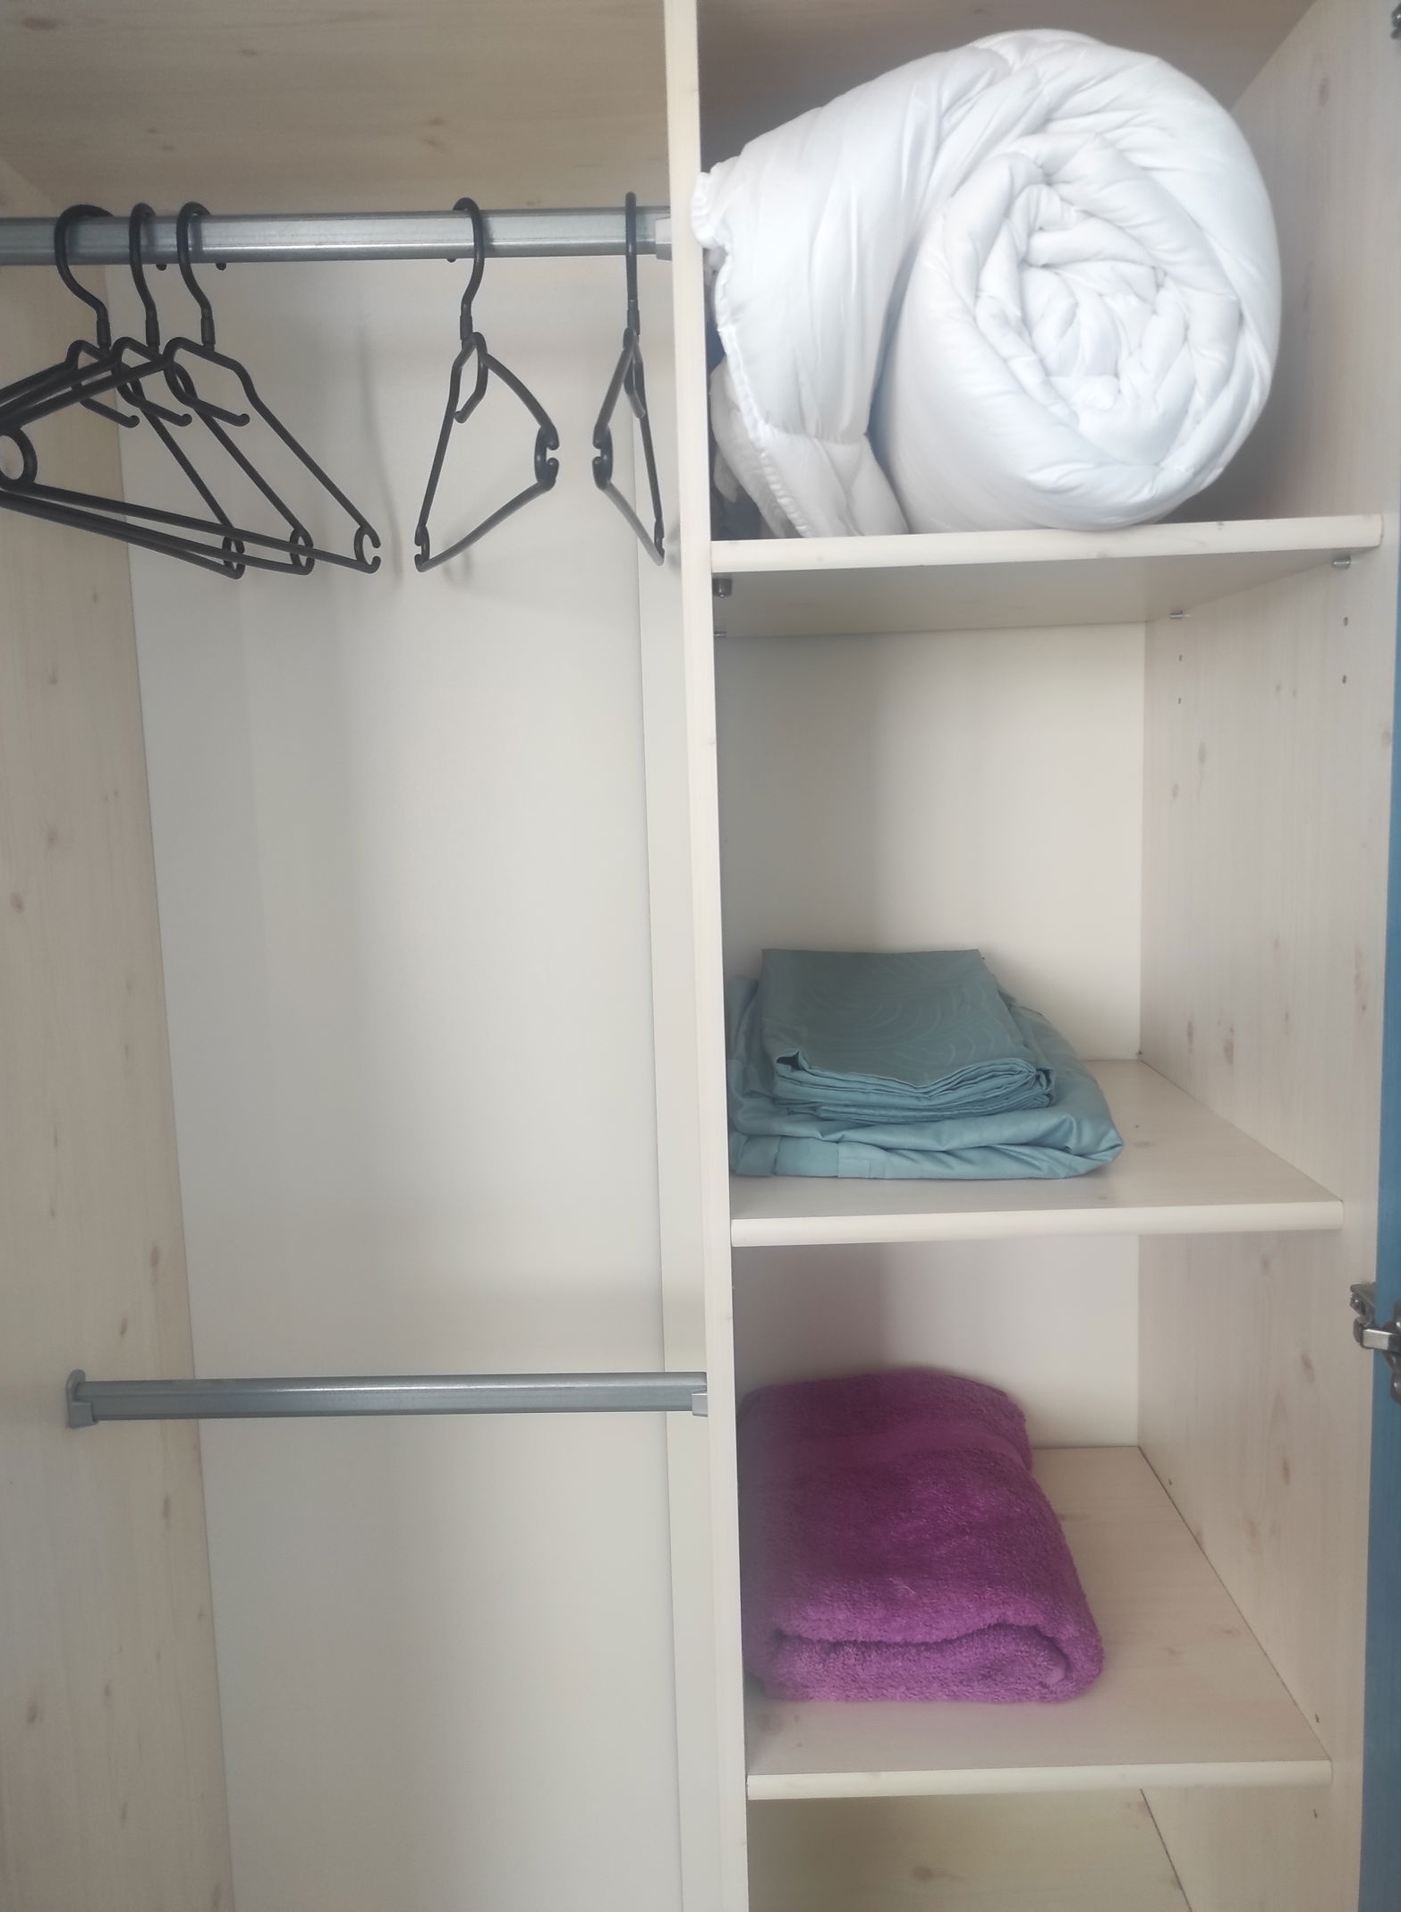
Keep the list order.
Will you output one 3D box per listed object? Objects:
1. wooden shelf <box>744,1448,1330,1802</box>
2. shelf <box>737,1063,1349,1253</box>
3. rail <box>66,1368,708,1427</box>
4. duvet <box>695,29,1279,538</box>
[{"bbox_3d":[0.241,0.547,1.189,0.405,0.018,0.447,-2,8,1],"label":"wooden shelf"},{"bbox_3d":[0.227,0.148,1.137,0.405,0.018,0.438,-2,8,1],"label":"shelf"},{"bbox_3d":[-0.252,0.363,1.133,0.522,0.043,0.024,-2,8,1],"label":"rail"},{"bbox_3d":[0.173,-0.423,1.007,0.344,0.279,0.442,-2,8,1],"label":"duvet"}]

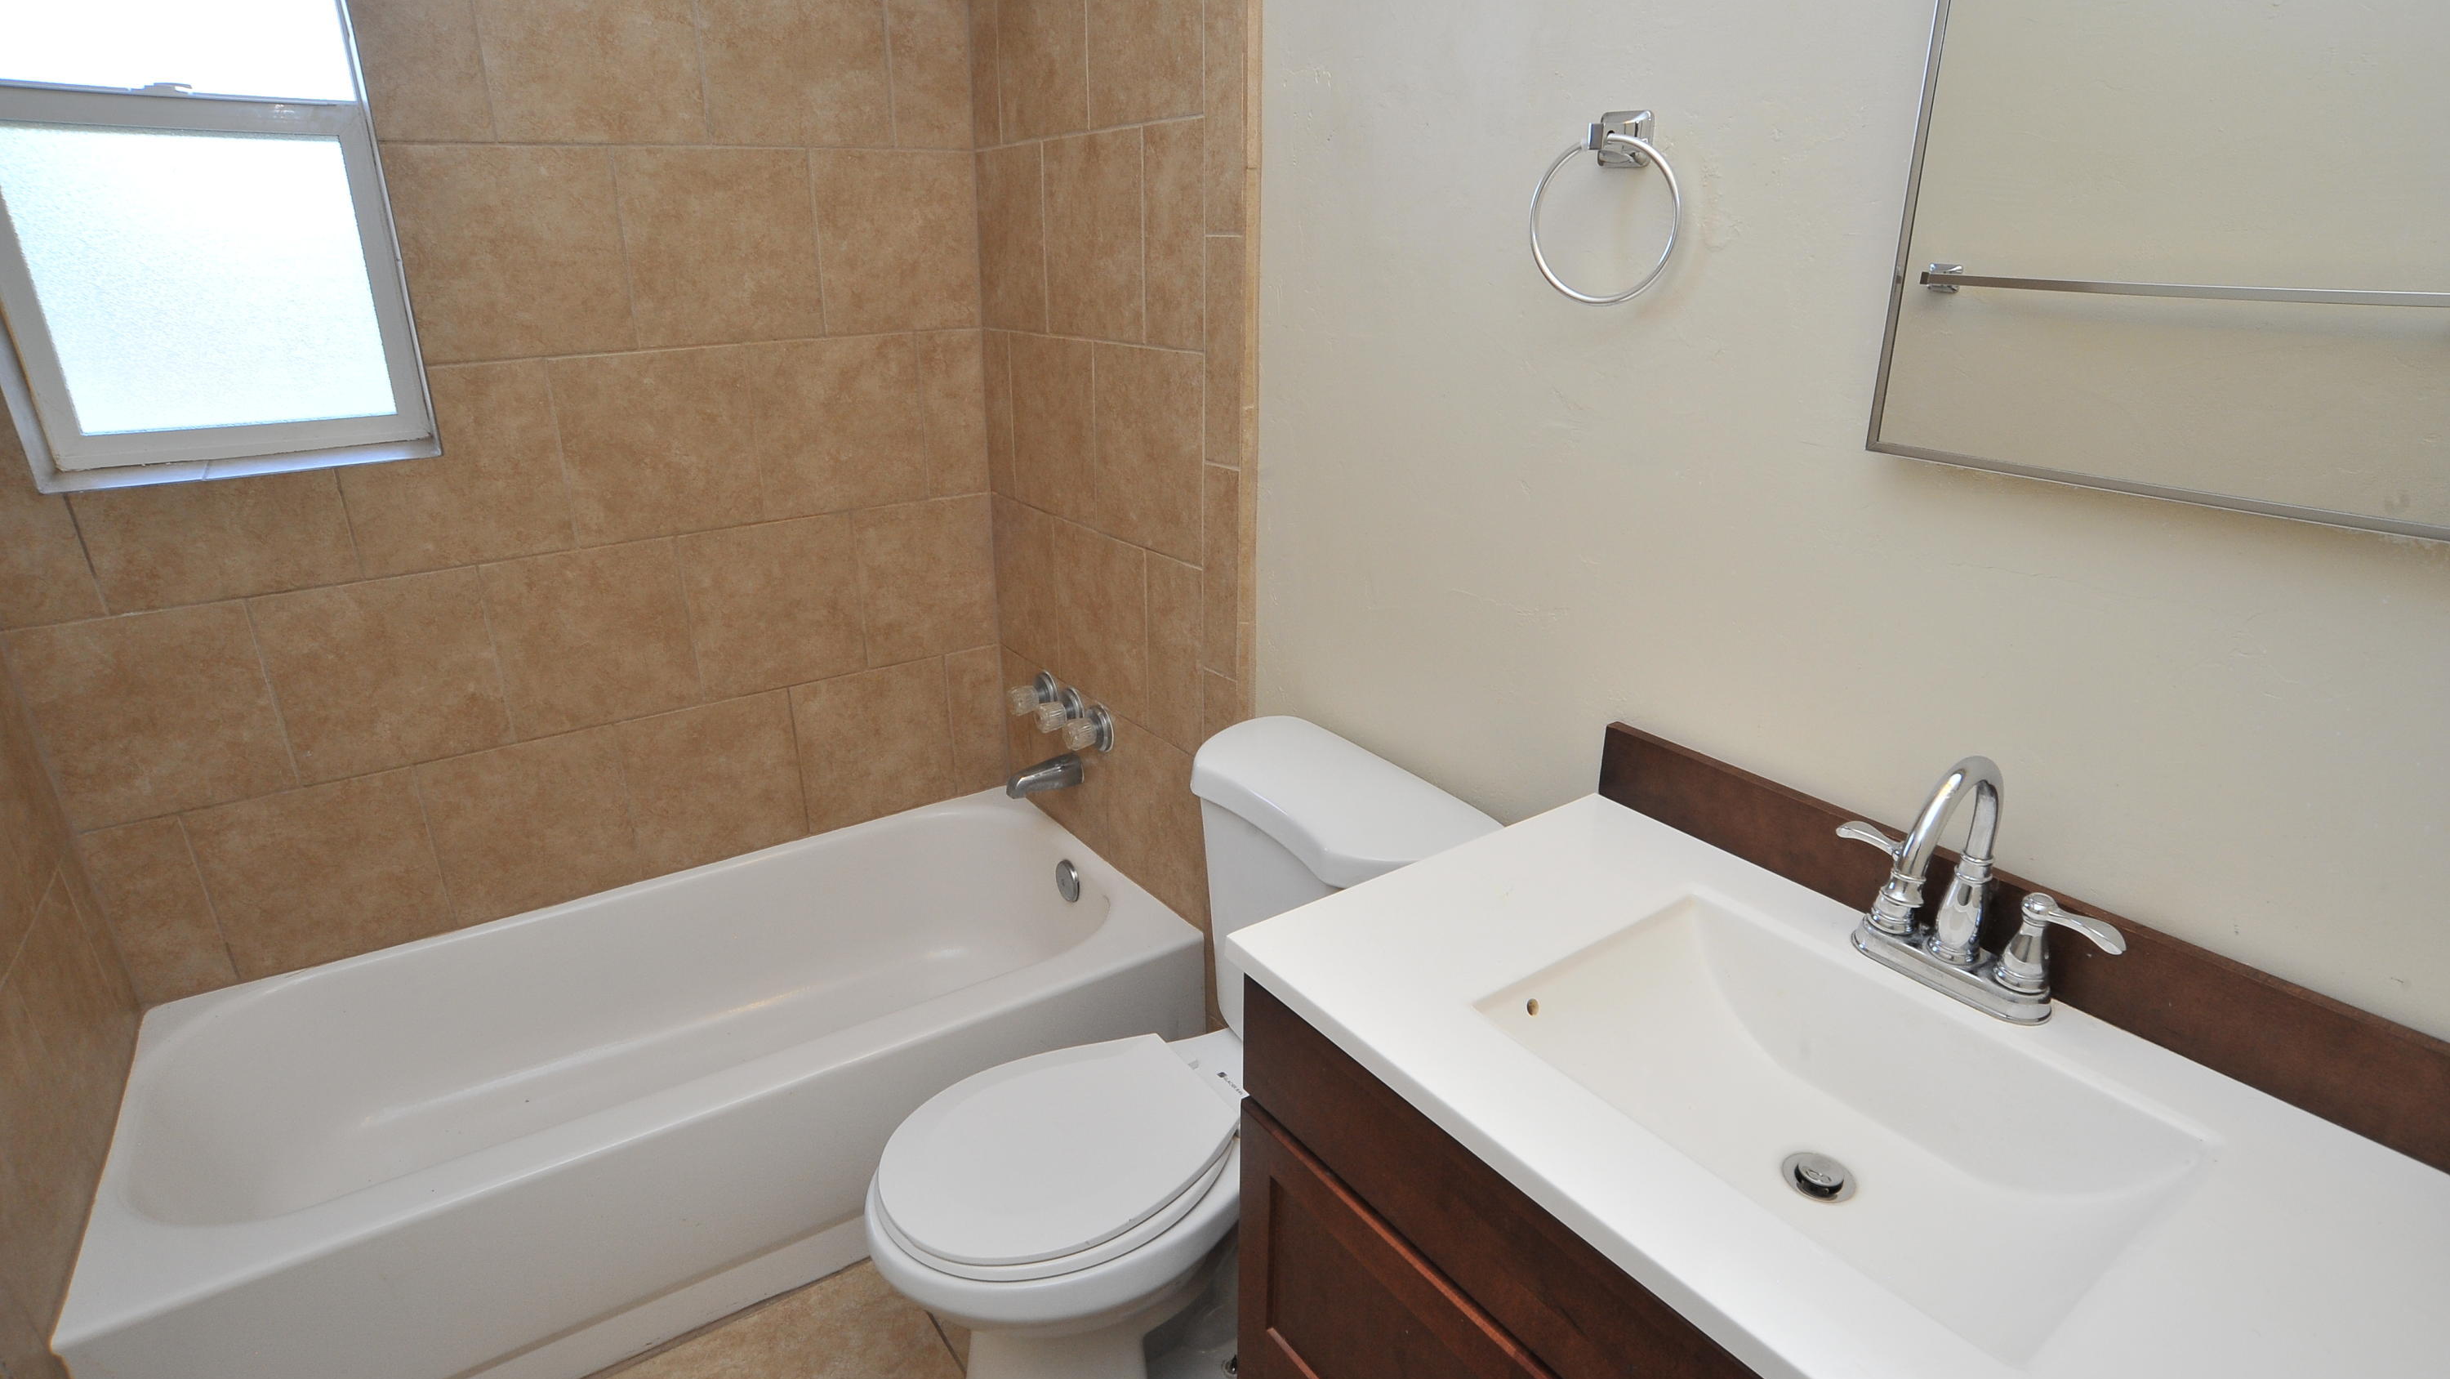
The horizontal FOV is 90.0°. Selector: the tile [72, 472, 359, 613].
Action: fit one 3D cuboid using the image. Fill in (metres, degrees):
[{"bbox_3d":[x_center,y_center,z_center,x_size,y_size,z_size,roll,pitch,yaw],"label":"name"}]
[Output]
[{"bbox_3d":[-1.417,-0.216,1.737,0.299,0.168,0.010,-15,26,-33],"label":"tile"}]

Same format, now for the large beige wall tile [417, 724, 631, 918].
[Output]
[{"bbox_3d":[-1.168,0.222,2.095,0.300,0.298,0.010,-15,26,-33],"label":"large beige wall tile"}]

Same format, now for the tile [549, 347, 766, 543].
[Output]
[{"bbox_3d":[-0.929,-0.404,2.025,0.304,0.304,0.010,-14,25,-33],"label":"tile"}]

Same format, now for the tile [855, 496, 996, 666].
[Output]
[{"bbox_3d":[-0.567,-0.209,2.358,0.275,0.305,0.010,-14,24,-33],"label":"tile"}]

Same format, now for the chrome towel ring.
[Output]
[{"bbox_3d":[0.356,-0.440,1.122,0.054,0.167,0.170,-15,26,-33],"label":"chrome towel ring"}]

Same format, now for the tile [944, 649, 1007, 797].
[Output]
[{"bbox_3d":[-0.505,0.056,2.536,0.125,0.319,0.010,-15,26,-33],"label":"tile"}]

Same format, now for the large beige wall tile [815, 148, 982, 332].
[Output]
[{"bbox_3d":[-0.574,-0.780,2.151,0.287,0.304,0.010,-14,25,-33],"label":"large beige wall tile"}]

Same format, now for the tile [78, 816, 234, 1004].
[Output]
[{"bbox_3d":[-1.569,0.327,1.806,0.124,0.298,0.010,-14,24,-33],"label":"tile"}]

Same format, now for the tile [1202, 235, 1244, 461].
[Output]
[{"bbox_3d":[0.001,-0.460,1.675,0.010,0.306,0.084,-14,24,-33],"label":"tile"}]

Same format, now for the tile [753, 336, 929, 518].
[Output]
[{"bbox_3d":[-0.682,-0.467,2.189,0.304,0.304,0.010,-14,25,-33],"label":"tile"}]

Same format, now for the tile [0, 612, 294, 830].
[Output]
[{"bbox_3d":[-1.510,0.033,1.738,0.275,0.305,0.010,-14,24,-33],"label":"tile"}]

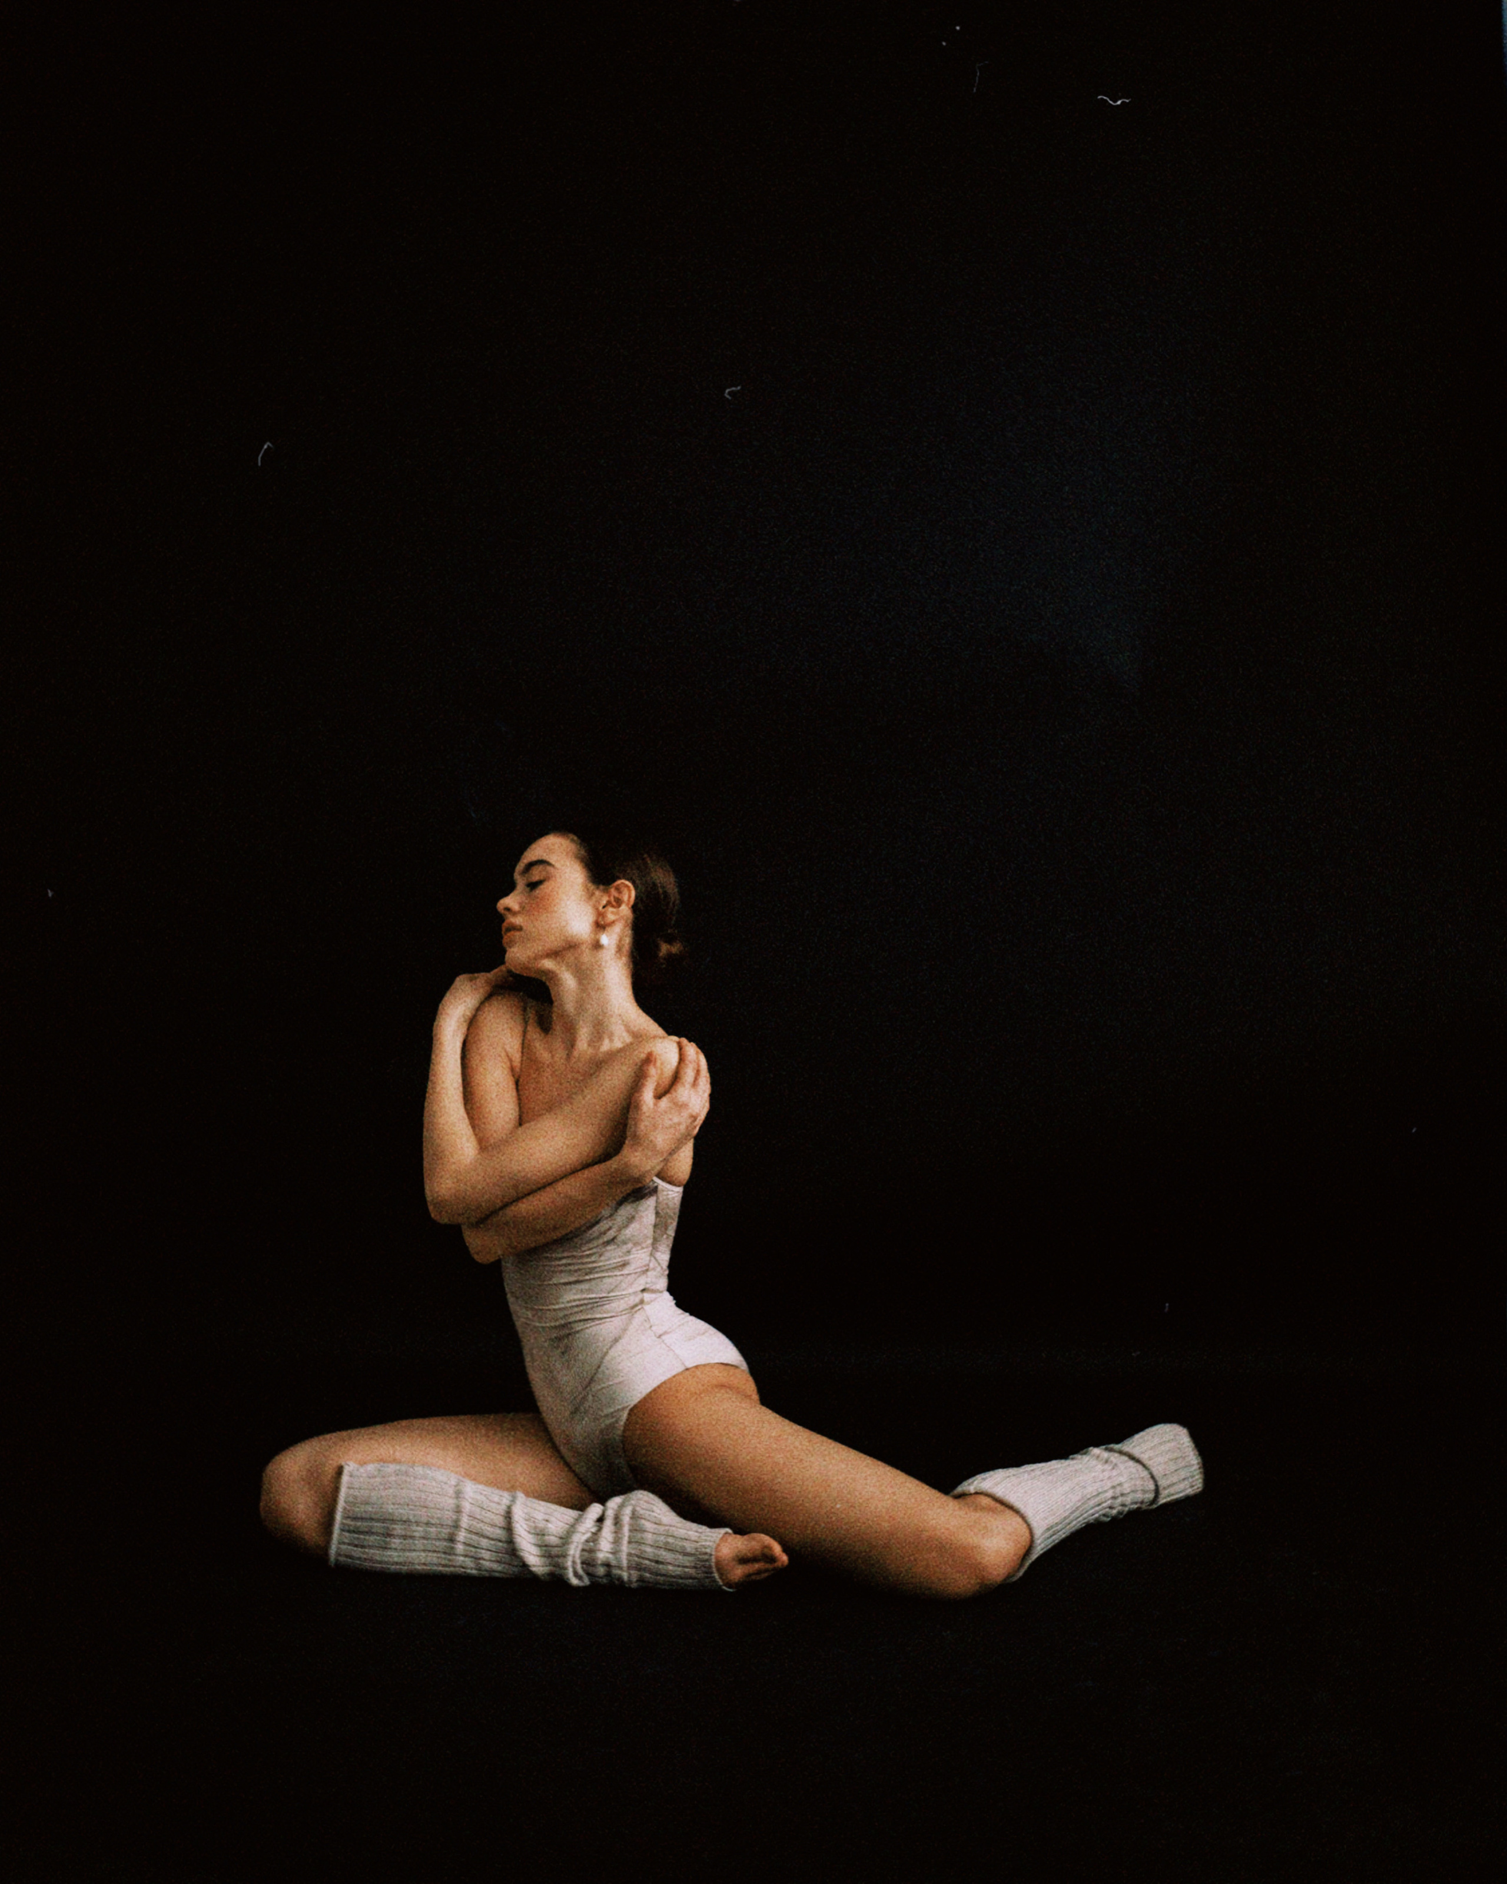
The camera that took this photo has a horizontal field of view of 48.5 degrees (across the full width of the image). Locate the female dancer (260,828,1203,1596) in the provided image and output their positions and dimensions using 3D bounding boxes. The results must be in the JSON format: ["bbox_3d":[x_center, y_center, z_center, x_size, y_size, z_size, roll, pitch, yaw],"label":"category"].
[{"bbox_3d":[0.074,0.329,2.158,1.213,0.953,0.669,-2,3,-37],"label":"female dancer"}]

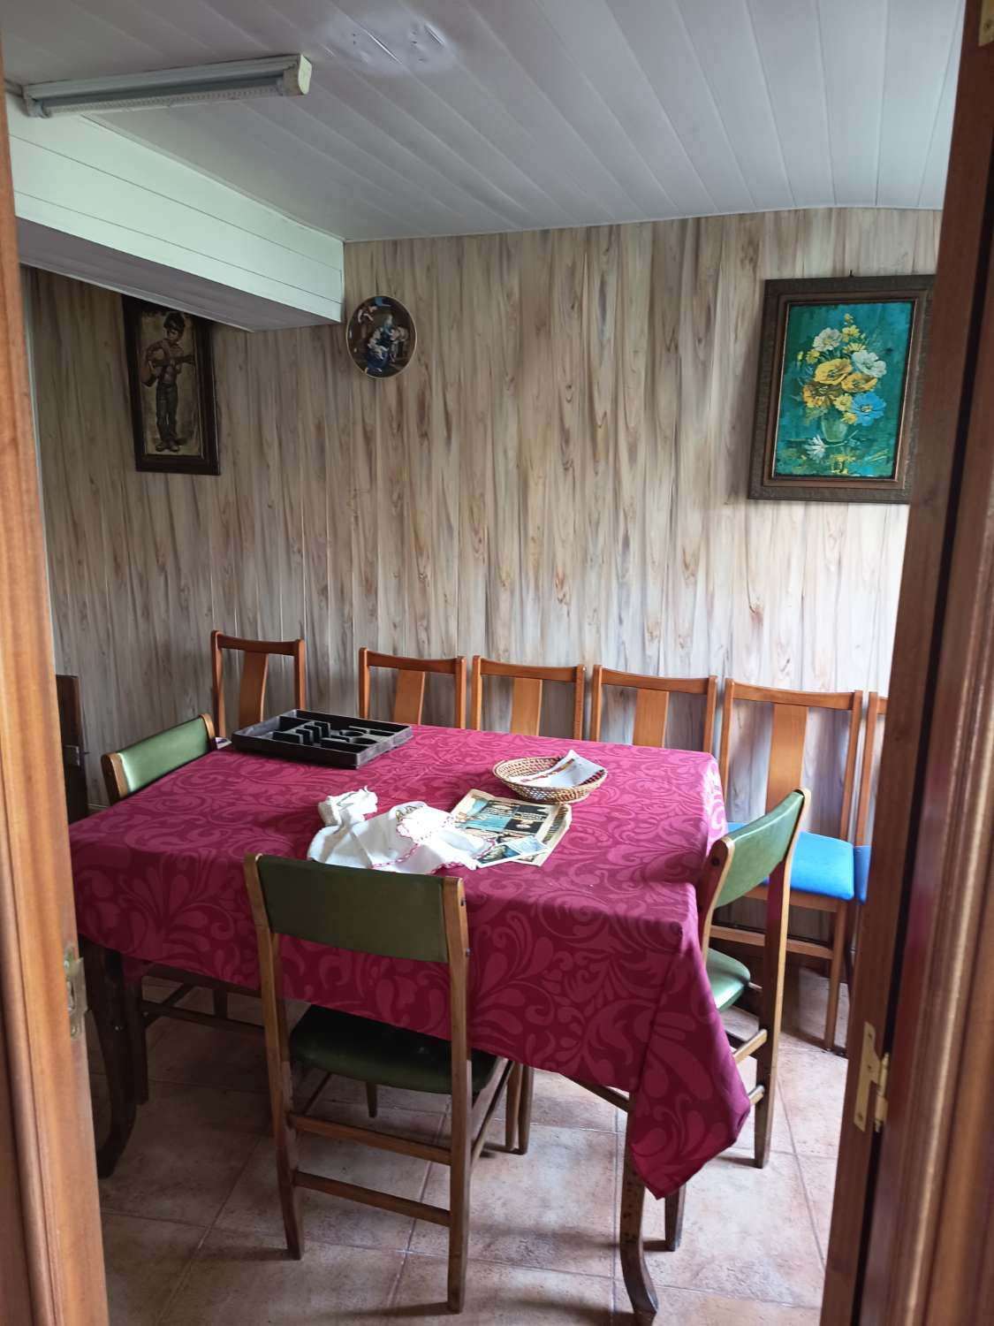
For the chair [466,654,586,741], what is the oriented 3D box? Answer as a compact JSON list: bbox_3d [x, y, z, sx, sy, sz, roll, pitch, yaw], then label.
[{"bbox_3d":[0.033,0.473,2.802,0.388,0.911,0.433,5,13,18],"label":"chair"}]

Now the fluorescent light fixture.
[{"bbox_3d":[-0.628,-1.073,1.726,0.600,0.056,0.046,4,12,15],"label":"fluorescent light fixture"}]

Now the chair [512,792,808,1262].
[{"bbox_3d":[0.335,0.700,1.993,0.460,0.855,0.410,11,15,42],"label":"chair"}]

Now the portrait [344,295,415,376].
[{"bbox_3d":[-0.362,-1.025,2.892,0.243,0.244,0.025,5,13,18],"label":"portrait"}]

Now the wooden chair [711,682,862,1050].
[{"bbox_3d":[0.797,0.550,2.619,0.395,0.925,0.430,5,12,20],"label":"wooden chair"}]

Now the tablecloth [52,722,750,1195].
[{"bbox_3d":[-0.141,0.533,2.215,1.380,0.480,1.120,4,12,15],"label":"tablecloth"}]

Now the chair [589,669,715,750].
[{"bbox_3d":[0.404,0.505,2.681,0.388,0.911,0.433,5,13,18],"label":"chair"}]

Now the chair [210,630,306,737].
[{"bbox_3d":[-0.929,0.396,3.236,0.395,0.925,0.430,5,12,20],"label":"chair"}]

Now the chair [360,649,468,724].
[{"bbox_3d":[-0.344,0.440,2.923,0.388,0.911,0.433,5,13,18],"label":"chair"}]

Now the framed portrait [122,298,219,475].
[{"bbox_3d":[-1.124,-0.964,3.176,0.354,0.604,0.030,5,13,18],"label":"framed portrait"}]

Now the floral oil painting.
[{"bbox_3d":[0.941,-0.736,2.502,0.453,0.590,0.035,5,13,18],"label":"floral oil painting"}]

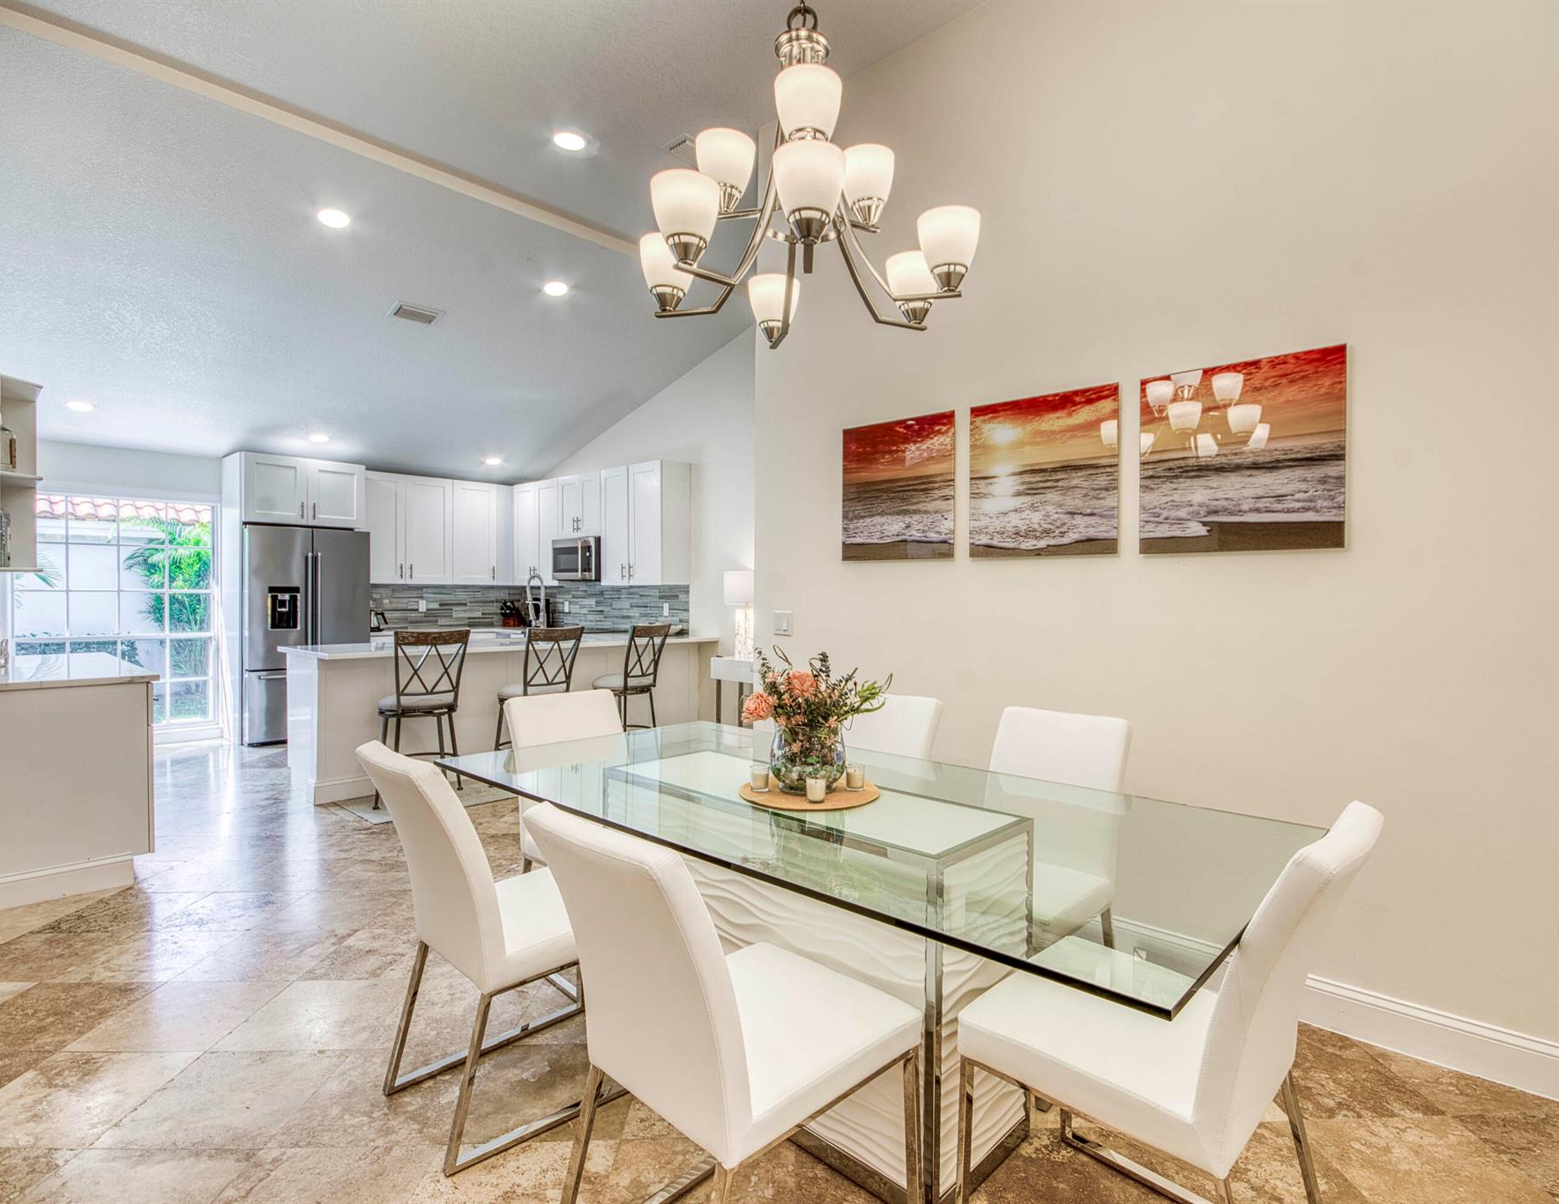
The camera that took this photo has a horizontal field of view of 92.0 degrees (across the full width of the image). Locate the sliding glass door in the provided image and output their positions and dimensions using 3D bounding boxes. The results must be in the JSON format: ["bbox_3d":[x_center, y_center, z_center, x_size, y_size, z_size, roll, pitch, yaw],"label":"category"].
[{"bbox_3d":[-5.291,0.109,6.062,0.090,1.890,1.240,1,1,43],"label":"sliding glass door"}]

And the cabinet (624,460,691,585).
[{"bbox_3d":[-1.072,-0.678,6.680,0.477,1.065,0.330,1,1,43],"label":"cabinet"}]

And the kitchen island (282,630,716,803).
[{"bbox_3d":[-1.904,0.769,5.856,0.930,0.920,3.210,1,0,41],"label":"kitchen island"}]

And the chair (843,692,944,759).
[{"bbox_3d":[0.251,0.814,2.784,0.440,0.905,0.650,1,1,43],"label":"chair"}]

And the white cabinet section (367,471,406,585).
[{"bbox_3d":[-3.894,-0.708,7.259,0.320,1.067,0.449,1,1,42],"label":"white cabinet section"}]

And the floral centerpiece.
[{"bbox_3d":[0.095,0.314,1.950,0.365,0.375,0.320,1,0,0],"label":"floral centerpiece"}]

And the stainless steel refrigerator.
[{"bbox_3d":[-4.261,0.288,6.675,0.740,1.800,0.925,1,1,43],"label":"stainless steel refrigerator"}]

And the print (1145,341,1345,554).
[{"bbox_3d":[1.440,-0.459,2.380,0.575,0.600,0.026,1,0,41],"label":"print"}]

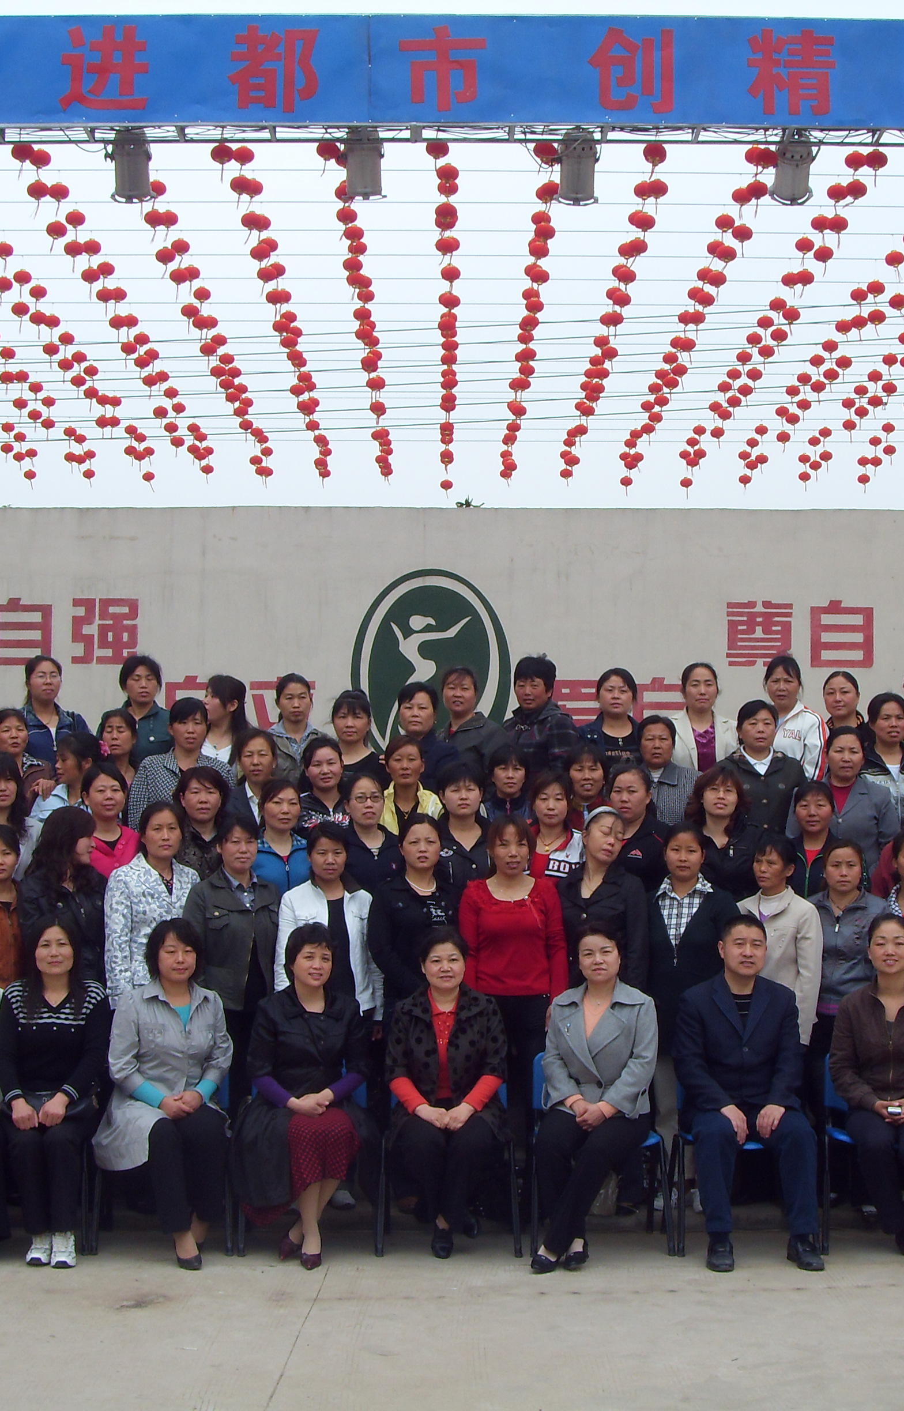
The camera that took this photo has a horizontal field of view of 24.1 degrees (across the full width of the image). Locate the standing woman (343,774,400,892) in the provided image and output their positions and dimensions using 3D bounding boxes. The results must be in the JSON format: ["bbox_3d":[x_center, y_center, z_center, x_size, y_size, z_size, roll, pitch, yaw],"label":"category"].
[{"bbox_3d":[-0.357,1.106,9.402,0.460,1.620,0.290,0,-4,-6],"label":"standing woman"}]

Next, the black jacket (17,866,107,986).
[{"bbox_3d":[-1.616,0.971,8.777,0.440,0.620,0.300,2,-4,-30],"label":"black jacket"}]

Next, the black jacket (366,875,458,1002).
[{"bbox_3d":[-0.159,1.034,8.980,0.430,0.660,0.280,1,-4,-10],"label":"black jacket"}]

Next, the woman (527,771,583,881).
[{"bbox_3d":[0.448,1.103,9.402,0.460,1.626,0.290,0,-4,2],"label":"woman"}]

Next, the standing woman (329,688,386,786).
[{"bbox_3d":[-0.462,0.768,10.299,0.460,1.704,0.290,0,-4,-3],"label":"standing woman"}]

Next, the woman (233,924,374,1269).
[{"bbox_3d":[-0.568,1.466,8.146,0.530,1.228,0.760,0,-4,-6],"label":"woman"}]

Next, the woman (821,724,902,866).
[{"bbox_3d":[1.762,0.921,9.459,0.470,1.629,0.290,0,-4,9],"label":"woman"}]

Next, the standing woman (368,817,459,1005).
[{"bbox_3d":[-0.159,1.256,8.965,0.430,1.575,0.290,1,-4,-10],"label":"standing woman"}]

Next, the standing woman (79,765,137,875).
[{"bbox_3d":[-1.520,1.093,9.345,0.440,1.630,0.280,0,-4,-6],"label":"standing woman"}]

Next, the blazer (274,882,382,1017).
[{"bbox_3d":[-0.508,1.018,8.774,0.460,0.580,0.280,1,-4,-10],"label":"blazer"}]

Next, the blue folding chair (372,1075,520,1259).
[{"bbox_3d":[-0.009,1.663,7.951,0.540,0.740,0.530,0,-4,0],"label":"blue folding chair"}]

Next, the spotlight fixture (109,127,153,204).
[{"bbox_3d":[-1.875,-3.150,12.343,0.250,0.390,0.260,0,36,0],"label":"spotlight fixture"}]

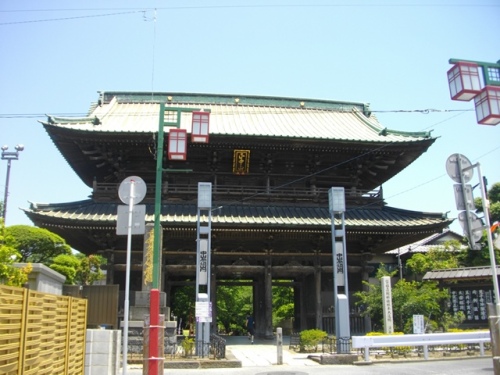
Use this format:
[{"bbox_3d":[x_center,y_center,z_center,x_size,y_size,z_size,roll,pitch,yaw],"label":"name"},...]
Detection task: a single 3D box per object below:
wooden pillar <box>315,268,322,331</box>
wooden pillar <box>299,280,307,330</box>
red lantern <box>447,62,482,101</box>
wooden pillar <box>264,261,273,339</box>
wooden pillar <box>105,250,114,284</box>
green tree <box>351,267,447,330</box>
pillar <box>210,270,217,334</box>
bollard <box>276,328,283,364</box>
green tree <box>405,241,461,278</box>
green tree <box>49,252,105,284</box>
[{"bbox_3d":[4.394,7.094,29.535,0.440,4.824,0.440,2,-15,-6],"label":"wooden pillar"},{"bbox_3d":[3.762,8.083,32.844,0.430,4.601,0.430,2,-15,-6],"label":"wooden pillar"},{"bbox_3d":[4.011,-1.963,8.638,0.370,0.576,0.370,2,-15,-9],"label":"red lantern"},{"bbox_3d":[1.187,6.957,29.194,0.440,4.914,0.440,2,-15,-6],"label":"wooden pillar"},{"bbox_3d":[-8.616,6.550,28.149,0.440,5.168,0.440,2,-15,-6],"label":"wooden pillar"},{"bbox_3d":[6.689,5.022,20.394,3.800,3.308,3.200,2,-15,-6],"label":"green tree"},{"bbox_3d":[-2.254,6.938,28.793,0.440,4.746,0.440,2,-15,-6],"label":"pillar"},{"bbox_3d":[0.932,4.945,14.415,0.170,1.091,0.170,2,-15,-6],"label":"bollard"},{"bbox_3d":[10.556,5.728,26.413,3.000,5.419,2.700,2,-15,-6],"label":"green tree"},{"bbox_3d":[-8.816,5.594,23.345,2.700,4.610,2.400,2,-15,-6],"label":"green tree"}]

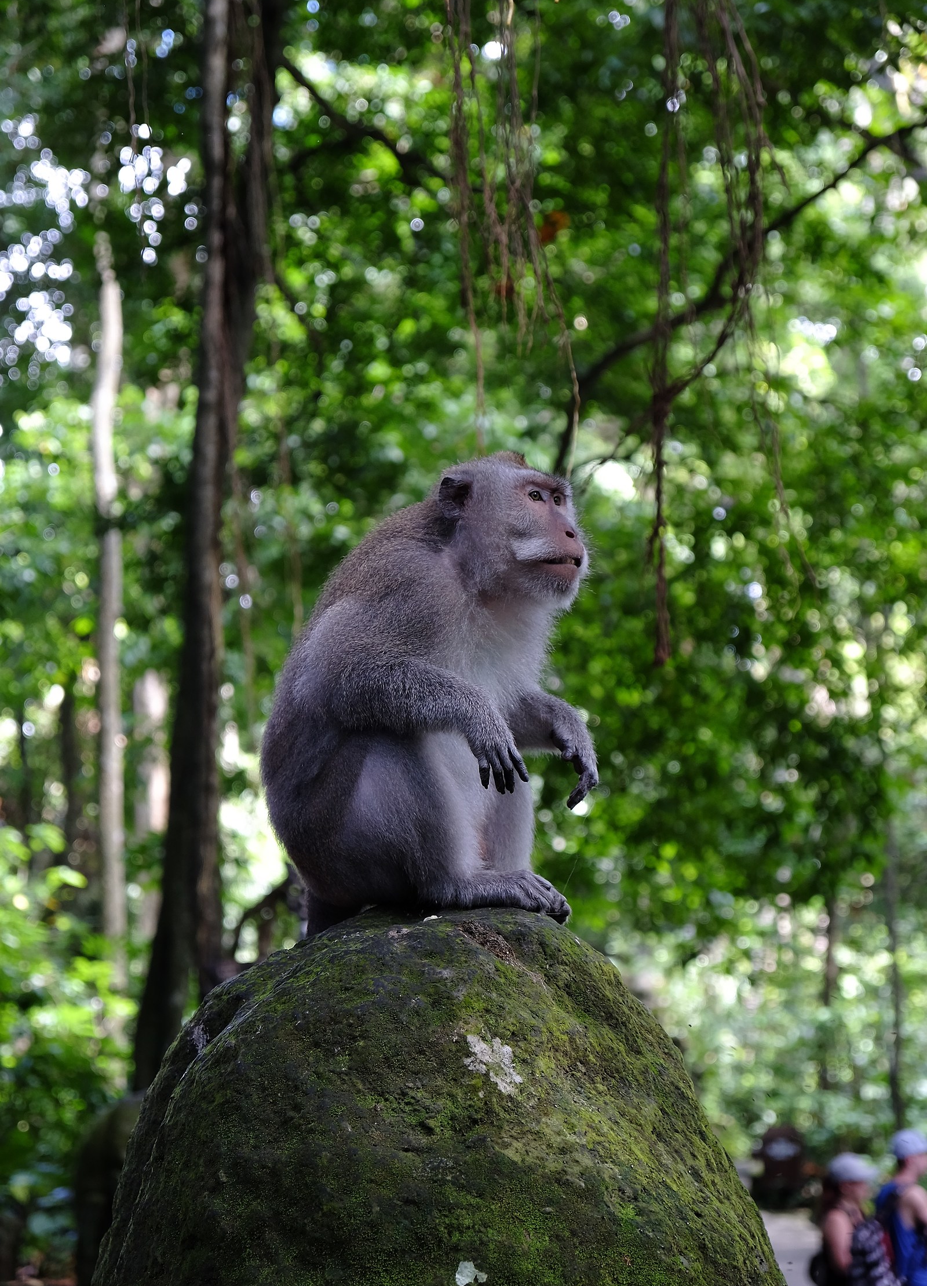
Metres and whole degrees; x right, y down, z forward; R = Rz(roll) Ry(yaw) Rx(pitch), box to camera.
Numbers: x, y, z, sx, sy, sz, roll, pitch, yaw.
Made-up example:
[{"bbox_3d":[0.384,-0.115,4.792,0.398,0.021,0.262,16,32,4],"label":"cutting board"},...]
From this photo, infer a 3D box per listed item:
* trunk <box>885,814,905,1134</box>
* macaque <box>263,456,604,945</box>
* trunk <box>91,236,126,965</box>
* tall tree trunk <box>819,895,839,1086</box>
[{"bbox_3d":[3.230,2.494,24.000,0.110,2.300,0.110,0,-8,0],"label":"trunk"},{"bbox_3d":[-0.032,0.046,3.100,0.310,0.450,0.250,-4,-10,25],"label":"macaque"},{"bbox_3d":[-2.214,-0.249,20.000,0.160,4.780,0.160,0,-8,0],"label":"trunk"},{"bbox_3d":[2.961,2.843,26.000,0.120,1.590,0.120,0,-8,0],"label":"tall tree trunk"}]

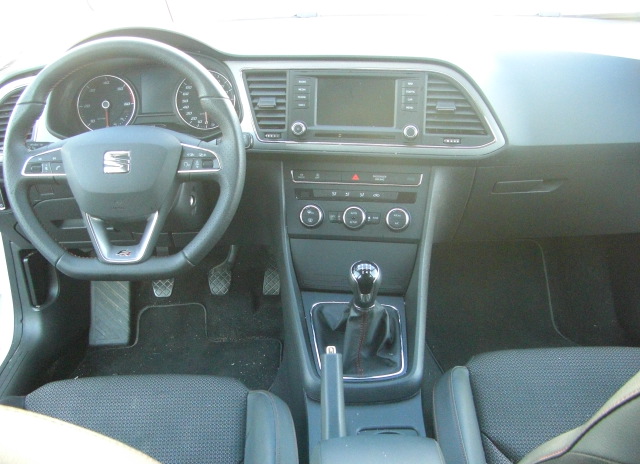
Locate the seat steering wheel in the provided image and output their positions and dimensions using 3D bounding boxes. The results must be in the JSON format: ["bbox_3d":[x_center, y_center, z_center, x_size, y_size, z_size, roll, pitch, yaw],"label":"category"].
[{"bbox_3d":[-0.299,-0.112,1.097,0.370,0.365,0.110,-2,0,0],"label":"seat steering wheel"}]

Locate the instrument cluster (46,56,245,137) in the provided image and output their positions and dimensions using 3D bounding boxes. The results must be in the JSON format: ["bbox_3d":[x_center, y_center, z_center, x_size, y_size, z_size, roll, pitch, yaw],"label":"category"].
[{"bbox_3d":[-0.312,-0.240,1.255,0.338,0.143,0.090,-2,3,0],"label":"instrument cluster"}]

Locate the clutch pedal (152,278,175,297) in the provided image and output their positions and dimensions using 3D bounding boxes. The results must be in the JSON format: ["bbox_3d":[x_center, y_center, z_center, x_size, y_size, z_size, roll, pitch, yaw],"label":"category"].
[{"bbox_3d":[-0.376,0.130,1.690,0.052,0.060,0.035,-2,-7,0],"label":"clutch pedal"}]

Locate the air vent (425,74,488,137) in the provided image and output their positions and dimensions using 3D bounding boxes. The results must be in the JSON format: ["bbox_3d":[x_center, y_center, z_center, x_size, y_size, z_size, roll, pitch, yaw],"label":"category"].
[{"bbox_3d":[0.231,-0.214,1.190,0.106,0.105,0.035,1,3,8],"label":"air vent"}]

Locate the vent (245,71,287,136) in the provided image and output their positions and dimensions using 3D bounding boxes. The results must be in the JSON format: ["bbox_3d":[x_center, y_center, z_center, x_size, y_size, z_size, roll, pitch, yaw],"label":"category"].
[{"bbox_3d":[-0.097,-0.226,1.235,0.074,0.113,0.035,1,3,8],"label":"vent"}]

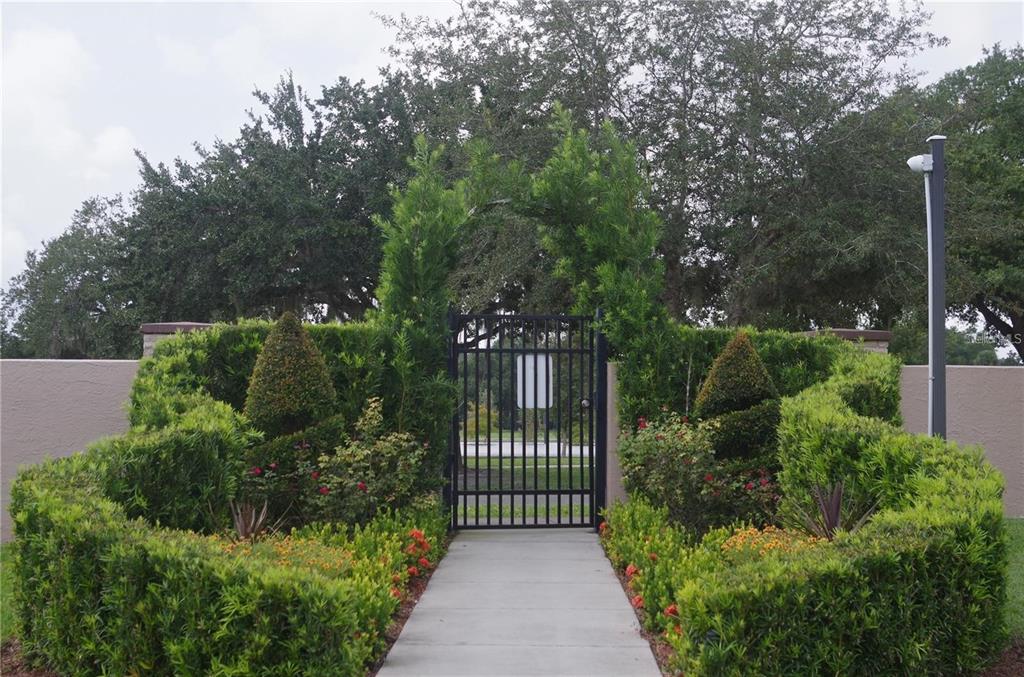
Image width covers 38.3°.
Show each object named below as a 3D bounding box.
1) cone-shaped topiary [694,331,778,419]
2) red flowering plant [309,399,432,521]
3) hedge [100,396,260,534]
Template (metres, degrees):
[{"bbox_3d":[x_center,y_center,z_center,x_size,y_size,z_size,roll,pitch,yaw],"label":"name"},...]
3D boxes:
[{"bbox_3d":[1.840,0.300,12.100,0.690,0.740,0.690,0,-2,0],"label":"cone-shaped topiary"},{"bbox_3d":[-1.100,1.050,11.400,0.880,1.150,0.820,0,-2,0],"label":"red flowering plant"},{"bbox_3d":[-2.100,1.010,9.200,1.100,1.120,0.750,1,-2,-23],"label":"hedge"}]

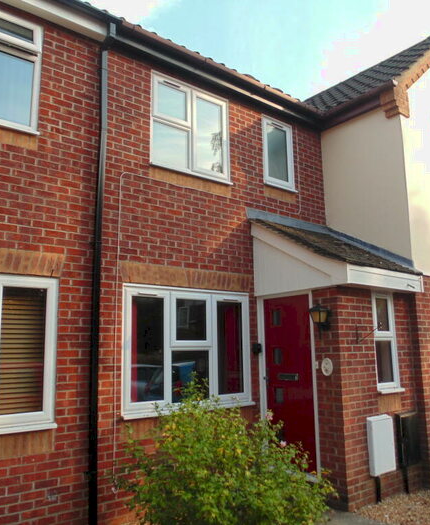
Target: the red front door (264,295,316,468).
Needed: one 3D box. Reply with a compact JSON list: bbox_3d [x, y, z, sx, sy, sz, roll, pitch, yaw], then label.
[{"bbox_3d":[0.885,1.360,5.723,0.060,1.905,0.750,7,-12,-38],"label":"red front door"}]

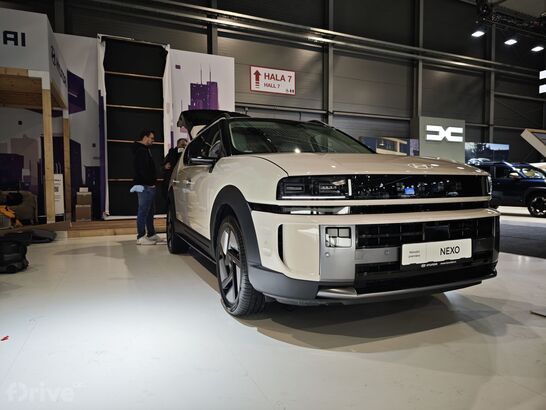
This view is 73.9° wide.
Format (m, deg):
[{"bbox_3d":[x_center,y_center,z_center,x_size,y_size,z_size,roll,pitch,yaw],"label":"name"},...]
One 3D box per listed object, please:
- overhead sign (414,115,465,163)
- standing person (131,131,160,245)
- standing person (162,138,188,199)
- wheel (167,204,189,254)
[{"bbox_3d":[5.745,-2.203,12.300,2.100,1.650,0.250,-1,3,-23],"label":"overhead sign"},{"bbox_3d":[-2.092,-0.285,5.996,0.480,1.853,0.500,0,3,-5],"label":"standing person"},{"bbox_3d":[-1.623,-0.270,6.399,0.580,1.782,0.420,-1,3,-20],"label":"standing person"},{"bbox_3d":[-1.285,0.316,5.063,0.240,0.730,0.730,-1,3,-23],"label":"wheel"}]

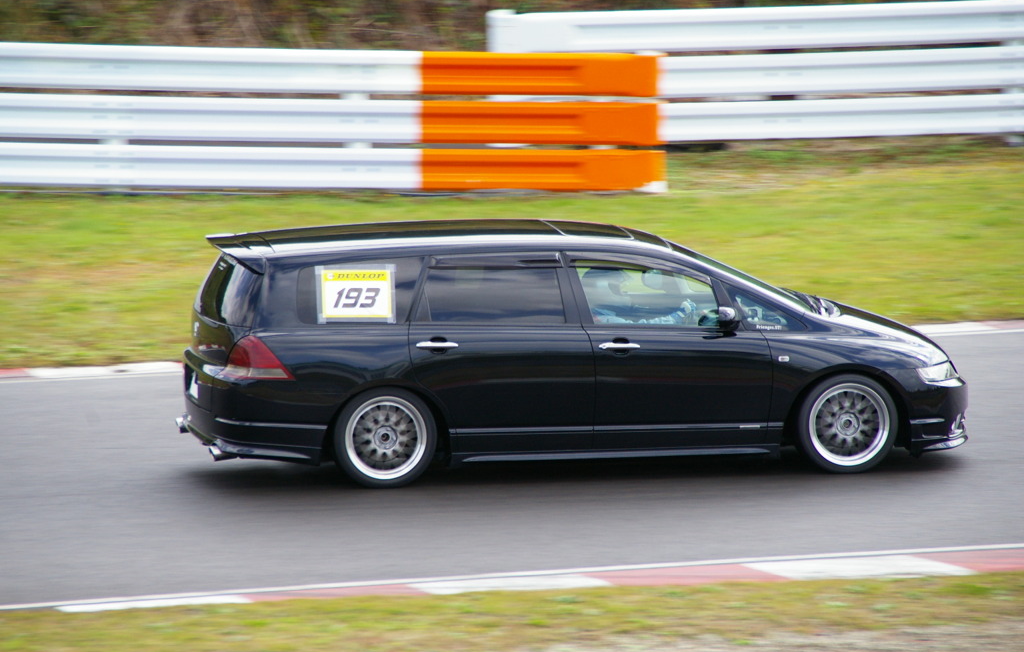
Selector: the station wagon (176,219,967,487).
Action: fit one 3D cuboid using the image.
[{"bbox_3d":[0.428,0.100,46.538,4.810,1.490,1.830,-2,6,-12],"label":"station wagon"}]

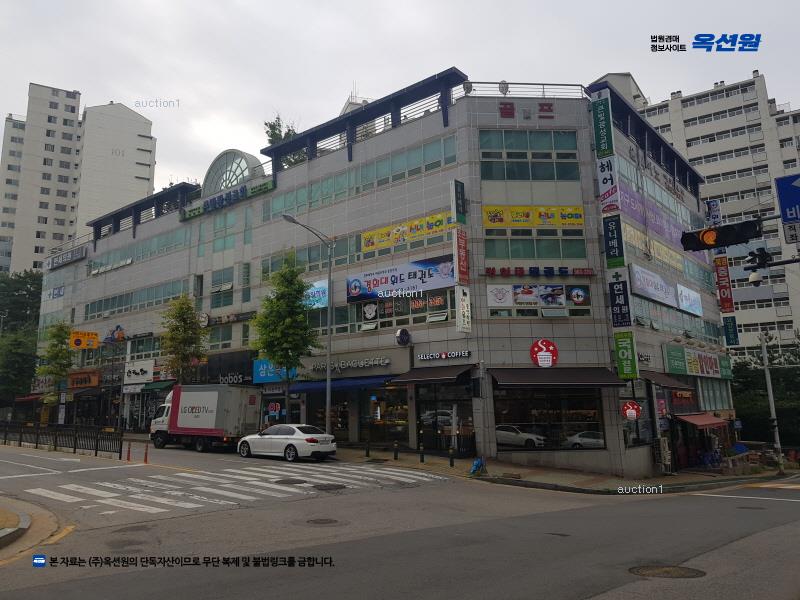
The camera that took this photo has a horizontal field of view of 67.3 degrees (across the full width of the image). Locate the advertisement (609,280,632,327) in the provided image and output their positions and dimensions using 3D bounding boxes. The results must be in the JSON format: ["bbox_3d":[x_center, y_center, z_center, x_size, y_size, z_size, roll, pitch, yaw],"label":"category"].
[{"bbox_3d":[10.464,0.217,28.457,0.850,2.150,0.220,-8,-13,32],"label":"advertisement"}]

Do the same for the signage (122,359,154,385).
[{"bbox_3d":[-18.711,5.231,43.255,3.854,1.562,0.200,-9,-14,37],"label":"signage"}]

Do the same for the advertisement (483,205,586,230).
[{"bbox_3d":[6.293,-3.938,28.231,4.858,1.083,0.080,0,-11,-4],"label":"advertisement"}]

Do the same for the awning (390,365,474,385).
[{"bbox_3d":[1.522,3.396,27.369,3.543,0.782,1.734,-10,-14,37],"label":"awning"}]

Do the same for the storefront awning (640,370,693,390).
[{"bbox_3d":[13.903,4.227,31.525,1.347,0.965,6.923,-10,-14,37],"label":"storefront awning"}]

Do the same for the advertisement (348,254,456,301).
[{"bbox_3d":[-0.078,-0.932,30.211,6.804,1.527,0.150,-9,-13,37],"label":"advertisement"}]

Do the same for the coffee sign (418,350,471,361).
[{"bbox_3d":[2.017,2.633,28.660,2.950,0.400,0.140,-9,-13,37],"label":"coffee sign"}]

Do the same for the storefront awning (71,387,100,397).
[{"bbox_3d":[-25.114,7.393,48.600,3.300,0.720,1.050,-9,-13,37],"label":"storefront awning"}]

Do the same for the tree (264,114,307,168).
[{"bbox_3d":[-7.674,-10.220,40.079,2.777,4.733,2.777,-10,-14,35],"label":"tree"}]

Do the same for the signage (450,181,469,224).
[{"bbox_3d":[2.709,-4.454,27.615,0.200,2.004,0.781,-10,-14,39],"label":"signage"}]

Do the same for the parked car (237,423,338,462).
[{"bbox_3d":[-5.050,6.229,26.523,4.900,1.460,1.860,-7,-12,36],"label":"parked car"}]

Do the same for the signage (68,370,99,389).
[{"bbox_3d":[-25.509,6.505,48.824,5.037,1.221,0.300,-10,-14,37],"label":"signage"}]

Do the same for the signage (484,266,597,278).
[{"bbox_3d":[6.466,-1.271,27.808,5.114,0.500,0.200,-1,-11,-6],"label":"signage"}]

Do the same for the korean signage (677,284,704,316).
[{"bbox_3d":[18.671,0.114,38.795,0.200,1.550,5.000,-10,-14,40],"label":"korean signage"}]

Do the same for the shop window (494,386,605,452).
[{"bbox_3d":[6.631,5.122,26.601,4.825,2.943,0.120,0,-11,-4],"label":"shop window"}]

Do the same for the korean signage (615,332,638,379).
[{"bbox_3d":[10.391,2.538,27.516,0.833,2.156,0.250,-10,-14,37],"label":"korean signage"}]

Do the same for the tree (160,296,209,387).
[{"bbox_3d":[-12.893,3.933,36.001,3.000,8.800,3.000,-9,-13,37],"label":"tree"}]

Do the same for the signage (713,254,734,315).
[{"bbox_3d":[23.290,-1.063,43.253,0.850,4.133,0.200,-11,-15,40],"label":"signage"}]

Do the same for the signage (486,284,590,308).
[{"bbox_3d":[6.431,-0.186,27.665,4.849,0.987,0.080,-1,-11,-6],"label":"signage"}]

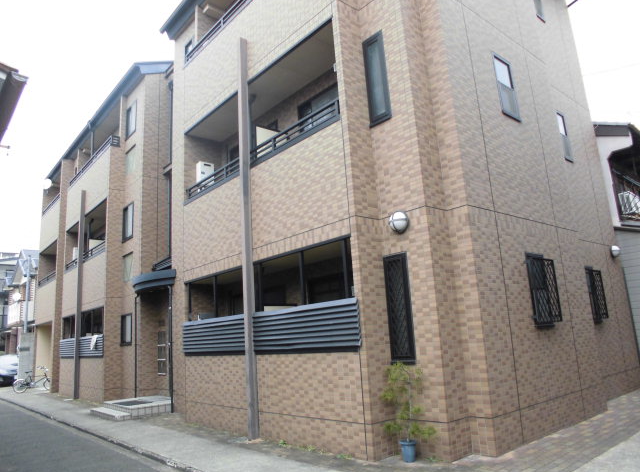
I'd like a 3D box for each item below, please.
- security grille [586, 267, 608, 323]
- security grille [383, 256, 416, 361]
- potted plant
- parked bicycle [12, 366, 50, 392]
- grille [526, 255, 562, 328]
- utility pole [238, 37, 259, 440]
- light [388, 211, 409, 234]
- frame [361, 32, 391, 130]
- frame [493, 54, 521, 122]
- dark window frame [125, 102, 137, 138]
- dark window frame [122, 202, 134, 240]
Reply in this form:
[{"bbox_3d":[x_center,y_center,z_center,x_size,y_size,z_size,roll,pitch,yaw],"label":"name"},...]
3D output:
[{"bbox_3d":[4.660,0.991,8.079,0.390,0.950,0.150,7,-16,-41],"label":"security grille"},{"bbox_3d":[0.953,0.915,5.966,0.080,1.340,0.380,7,-16,-41],"label":"security grille"},{"bbox_3d":[0.953,1.997,5.492,0.500,1.080,0.570,7,-16,-41],"label":"potted plant"},{"bbox_3d":[-12.204,6.154,20.662,1.650,1.060,0.550,3,-14,-30],"label":"parked bicycle"},{"bbox_3d":[3.174,0.761,6.812,0.580,1.030,0.160,7,-16,-41],"label":"grille"},{"bbox_3d":[-1.205,-0.210,7.848,0.140,6.640,0.120,7,-16,-41],"label":"utility pole"},{"bbox_3d":[0.955,-0.171,6.021,0.170,0.287,0.287,7,-16,-41],"label":"light"},{"bbox_3d":[0.757,-2.178,6.636,0.100,1.310,0.385,7,-16,-41],"label":"frame"},{"bbox_3d":[2.905,-2.312,7.480,0.600,1.000,0.100,7,-16,-41],"label":"frame"},{"bbox_3d":[-5.774,-3.538,14.723,0.100,1.000,0.820,7,-16,-41],"label":"dark window frame"},{"bbox_3d":[-5.626,-0.378,14.114,0.100,1.050,0.820,7,-16,-41],"label":"dark window frame"}]

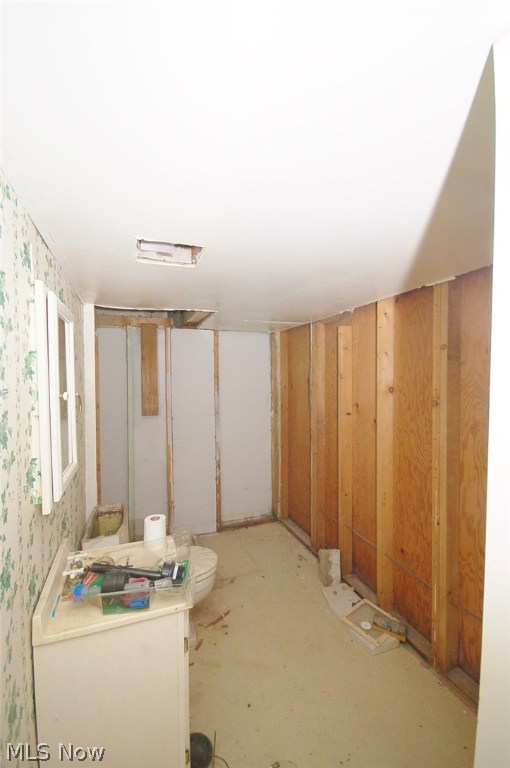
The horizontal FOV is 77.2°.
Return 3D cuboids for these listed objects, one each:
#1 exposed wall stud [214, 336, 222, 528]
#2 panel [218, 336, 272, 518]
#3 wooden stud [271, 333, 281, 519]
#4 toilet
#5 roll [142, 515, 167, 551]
[{"bbox_3d":[-0.372,0.462,3.143,0.041,1.980,0.083,-1,1,-21],"label":"exposed wall stud"},{"bbox_3d":[-0.086,0.432,3.309,0.575,1.942,0.021,-1,1,-21],"label":"panel"},{"bbox_3d":[0.226,0.444,3.374,0.042,1.958,0.084,-1,1,-21],"label":"wooden stud"},{"bbox_3d":[-0.562,1.103,1.831,0.705,0.743,0.450,-1,1,-21],"label":"toilet"},{"bbox_3d":[-0.467,0.691,1.485,0.105,0.122,0.105,-1,1,-21],"label":"roll"}]

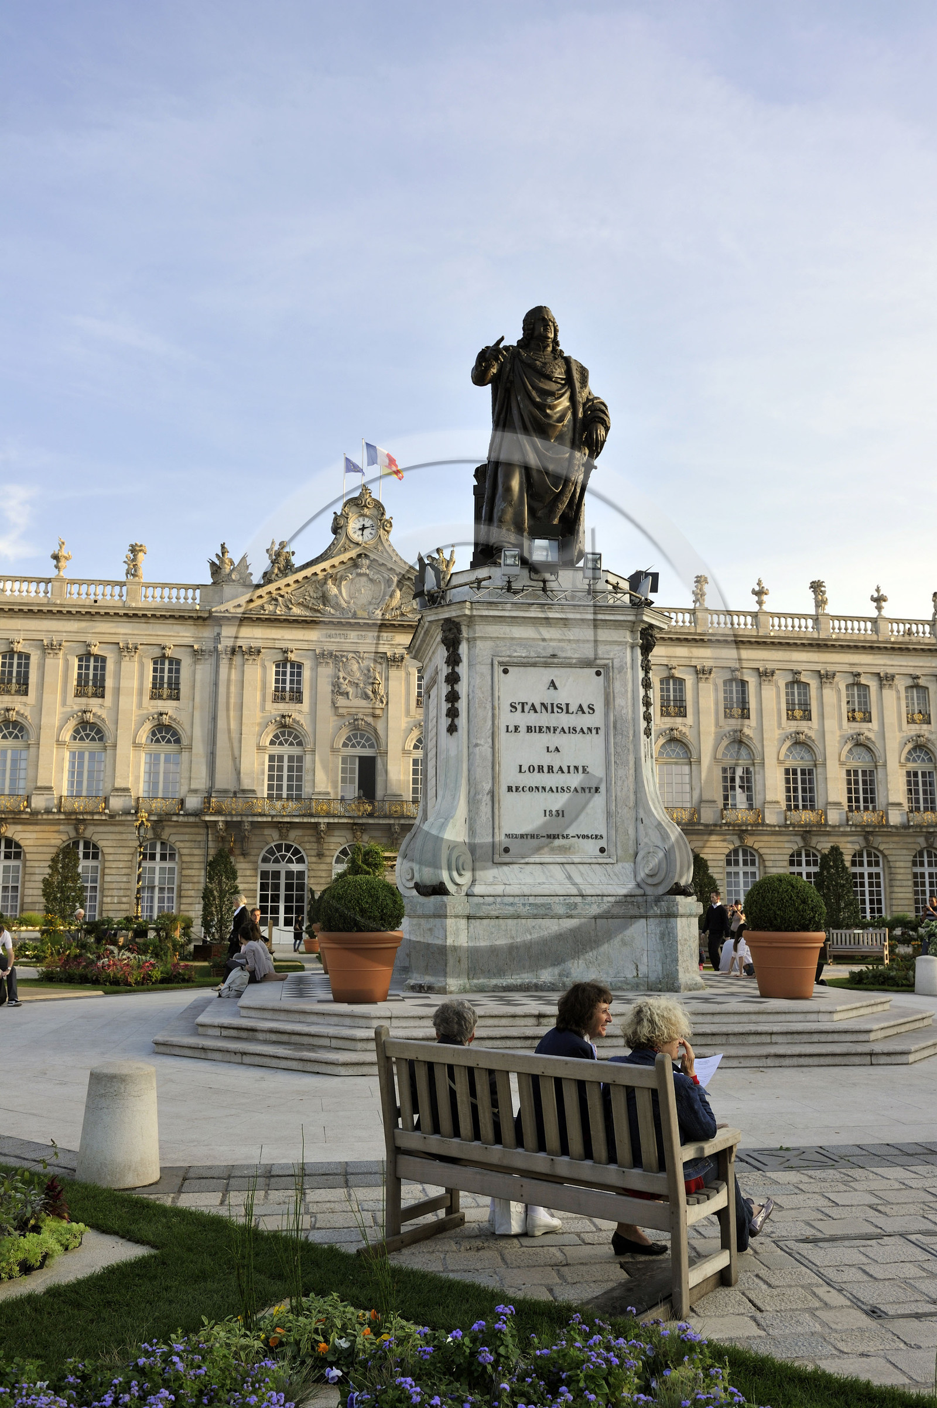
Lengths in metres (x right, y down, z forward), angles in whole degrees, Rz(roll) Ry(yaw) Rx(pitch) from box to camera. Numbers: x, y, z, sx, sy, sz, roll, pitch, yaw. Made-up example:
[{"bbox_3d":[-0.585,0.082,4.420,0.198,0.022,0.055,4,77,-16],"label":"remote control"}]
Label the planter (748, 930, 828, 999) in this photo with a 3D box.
[{"bbox_3d":[3.905,3.211,13.963,1.020,0.790,1.020,0,-10,0],"label":"planter"}]

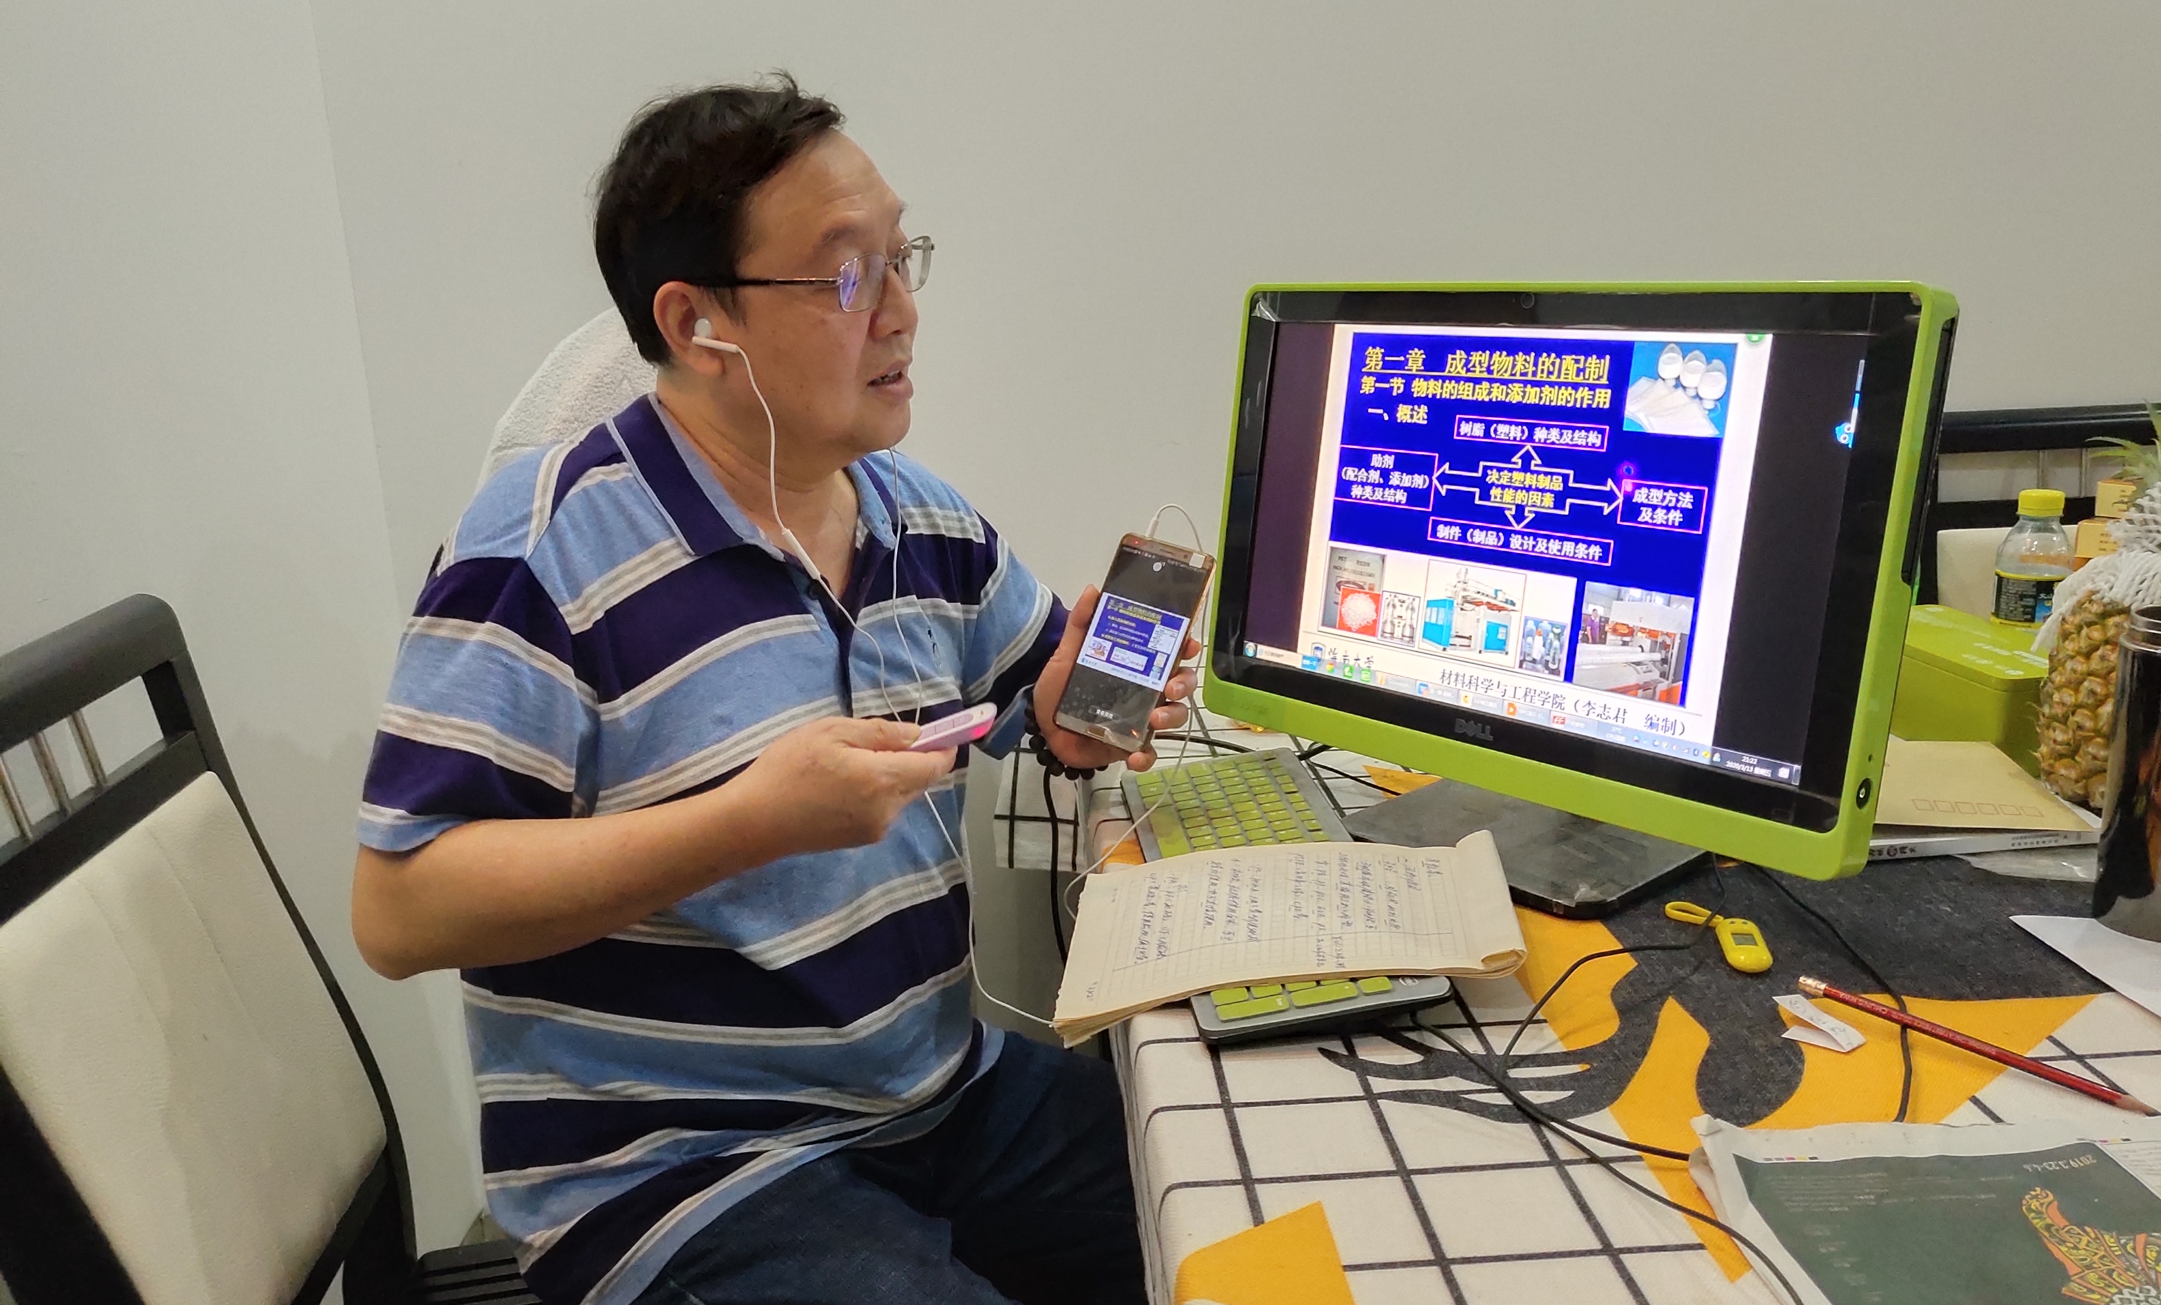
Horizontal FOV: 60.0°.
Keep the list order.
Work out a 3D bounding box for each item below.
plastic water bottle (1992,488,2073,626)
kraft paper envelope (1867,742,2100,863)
[{"bbox_3d":[0.789,-0.046,1.550,0.068,0.172,0.068,-2,14,0],"label":"plastic water bottle"},{"bbox_3d":[0.552,0.101,1.283,0.215,0.026,0.150,0,15,8],"label":"kraft paper envelope"}]

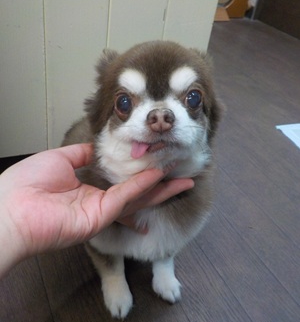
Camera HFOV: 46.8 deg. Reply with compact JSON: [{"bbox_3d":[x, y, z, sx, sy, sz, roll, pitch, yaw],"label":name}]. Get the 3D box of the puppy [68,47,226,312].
[{"bbox_3d":[-0.029,0.003,0.433,0.145,0.300,0.255,2,32,-10],"label":"puppy"}]

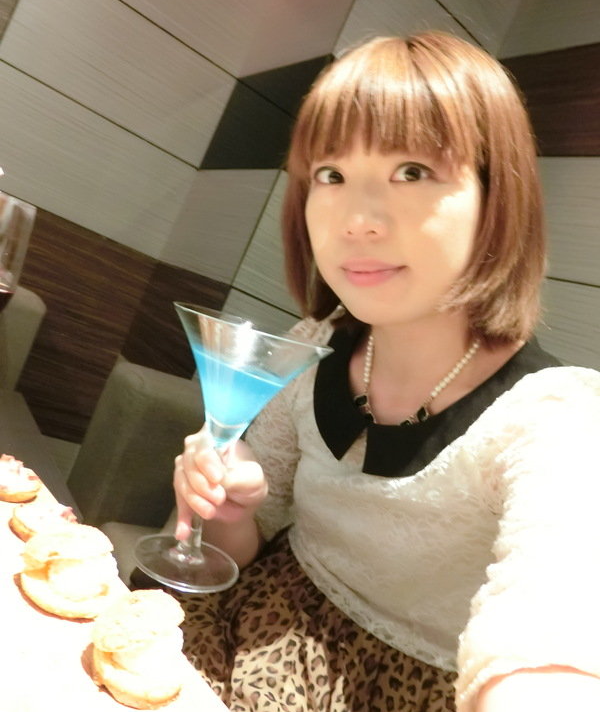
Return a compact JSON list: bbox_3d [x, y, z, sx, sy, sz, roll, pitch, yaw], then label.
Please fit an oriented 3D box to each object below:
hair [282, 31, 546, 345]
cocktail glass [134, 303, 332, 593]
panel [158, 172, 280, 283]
[{"bbox_3d":[0.098,-0.139,0.495,0.210,0.250,0.215,0,10,23],"label":"hair"},{"bbox_3d":[-0.057,0.065,0.415,0.116,0.180,0.116,17,5,0],"label":"cocktail glass"},{"bbox_3d":[-0.194,-0.299,1.274,0.020,0.243,0.398,22,2,-37],"label":"panel"}]

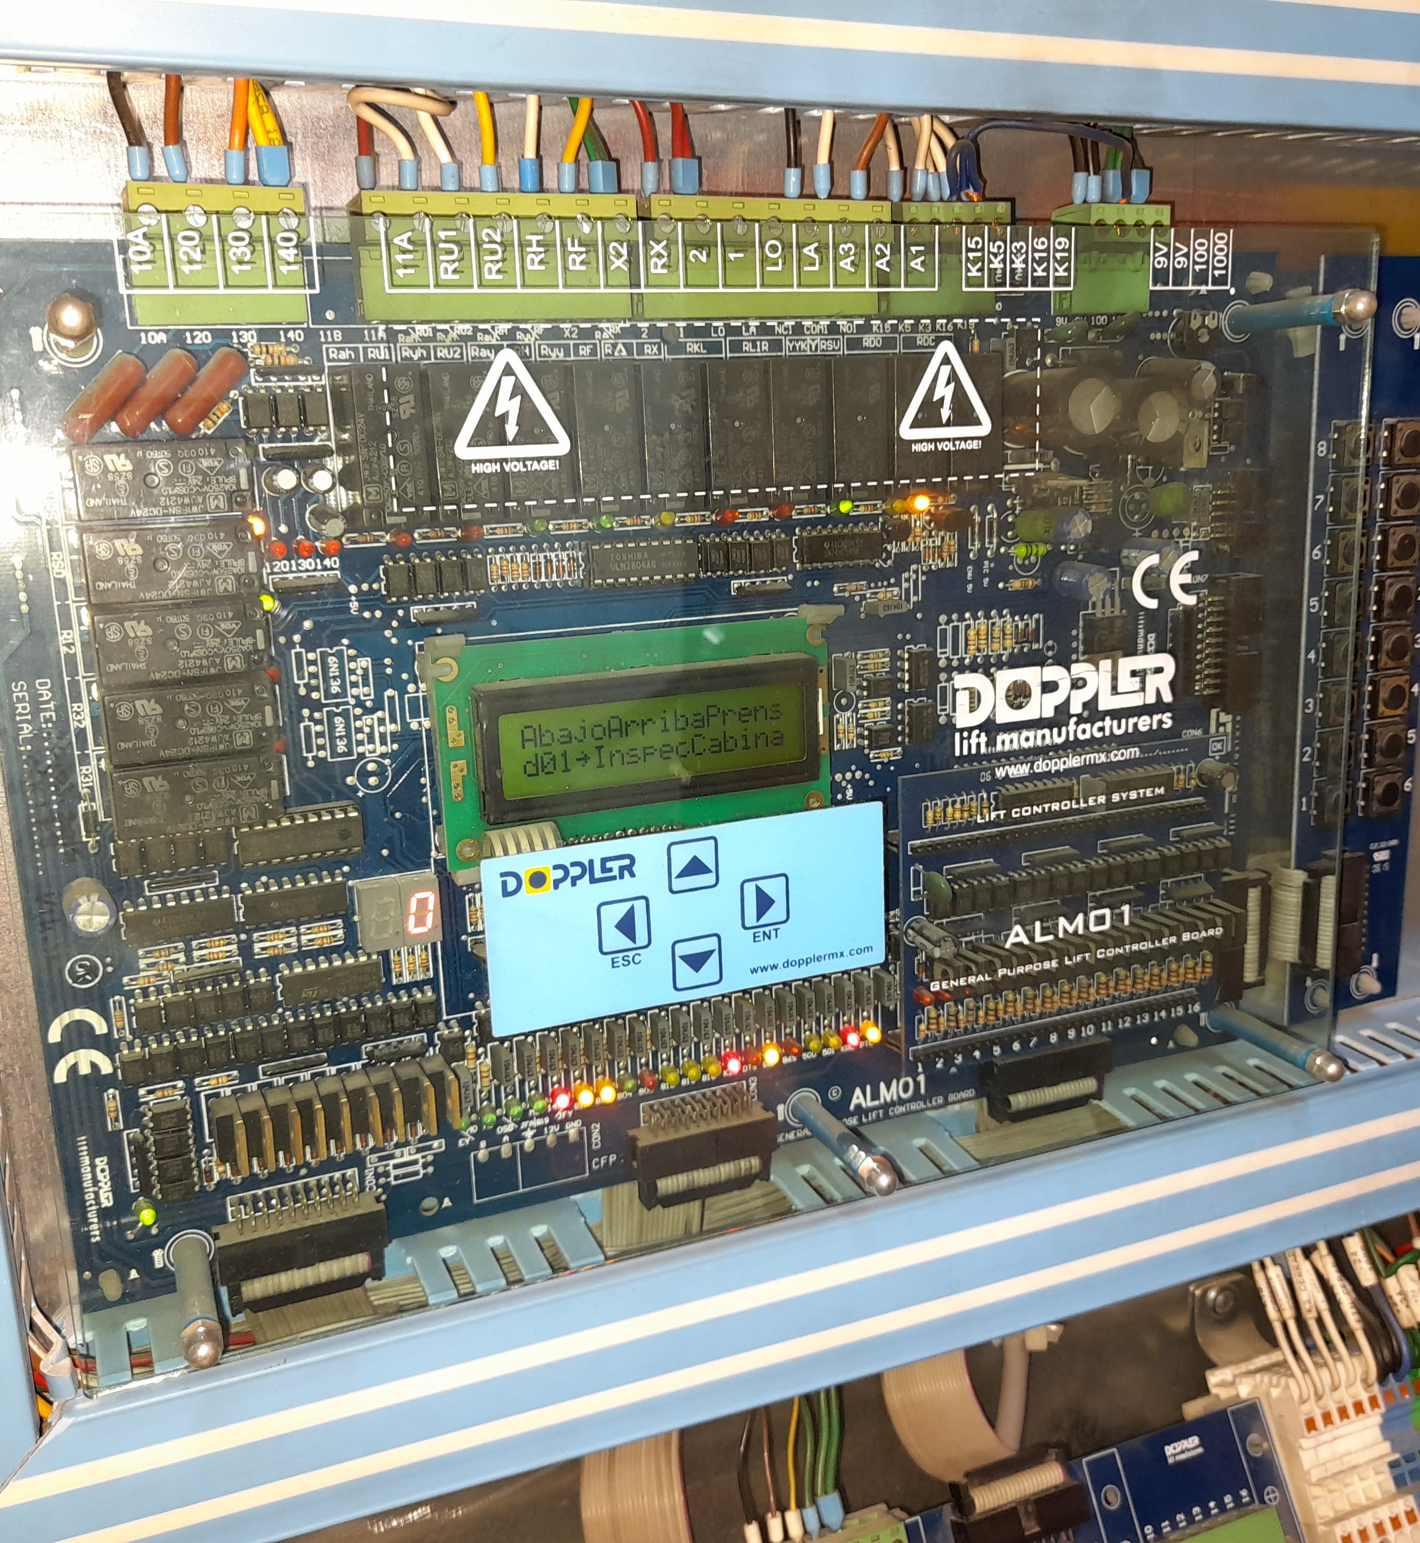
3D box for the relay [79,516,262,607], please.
[{"bbox_3d":[-0.097,-0.038,0.269,0.029,0.013,0.020,-7,13,-21],"label":"relay"}]

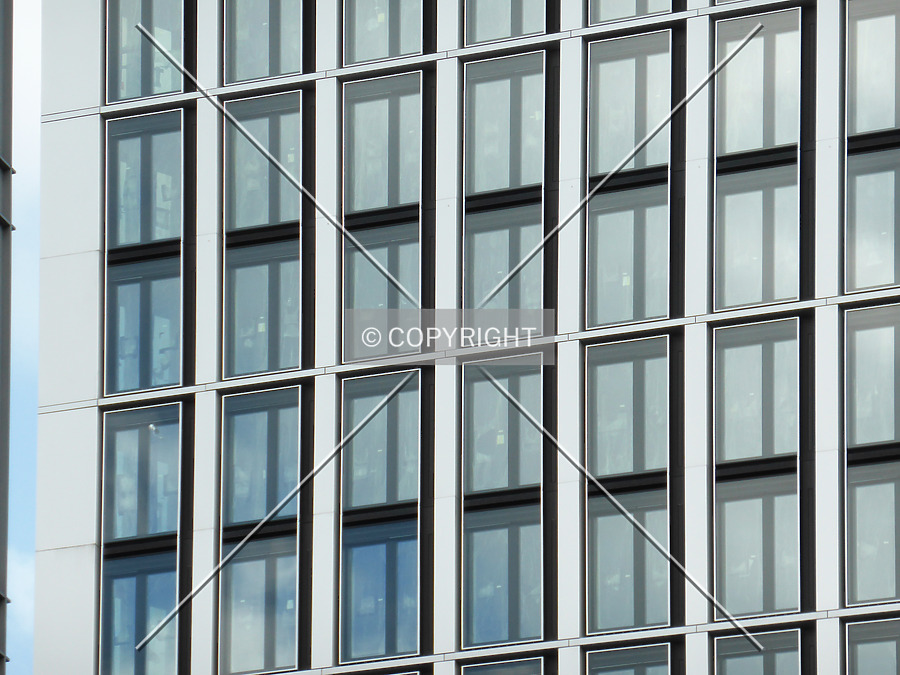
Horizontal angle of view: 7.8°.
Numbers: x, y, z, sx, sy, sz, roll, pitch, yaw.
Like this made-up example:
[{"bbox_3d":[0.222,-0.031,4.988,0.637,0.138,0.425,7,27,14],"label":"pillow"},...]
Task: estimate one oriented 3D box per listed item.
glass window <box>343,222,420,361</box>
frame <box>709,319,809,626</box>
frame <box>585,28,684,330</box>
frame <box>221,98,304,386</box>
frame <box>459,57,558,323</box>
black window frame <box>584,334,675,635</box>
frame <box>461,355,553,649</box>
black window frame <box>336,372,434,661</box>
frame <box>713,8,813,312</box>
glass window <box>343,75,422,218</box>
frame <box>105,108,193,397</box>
[{"bbox_3d":[-1.588,-1.063,153.605,2.068,3.015,0.080,-8,-16,31],"label":"glass window"},{"bbox_3d":[6.882,2.906,147.153,2.286,6.609,0.220,-8,-16,31],"label":"frame"},{"bbox_3d":[4.182,-3.587,150.478,2.493,6.699,0.220,-8,-16,31],"label":"frame"},{"bbox_3d":[-4.403,-2.423,155.760,2.013,6.670,0.220,-8,-16,31],"label":"frame"},{"bbox_3d":[1.368,-3.330,152.240,2.372,6.650,0.220,-8,-16,31],"label":"frame"},{"bbox_3d":[4.027,3.299,148.908,2.207,6.608,0.220,-8,-16,31],"label":"black window frame"},{"bbox_3d":[1.285,3.723,150.583,2.290,6.537,0.220,-8,-16,31],"label":"frame"},{"bbox_3d":[-1.480,4.110,152.281,2.360,6.653,0.220,-8,-16,31],"label":"black window frame"},{"bbox_3d":[7.001,-3.972,148.744,2.414,6.675,0.220,-8,-16,31],"label":"frame"},{"bbox_3d":[-1.501,-4.356,148.493,1.990,3.030,0.100,-8,-16,30],"label":"glass window"},{"bbox_3d":[-6.851,-1.938,151.161,2.370,6.540,0.200,-8,-16,30],"label":"frame"}]

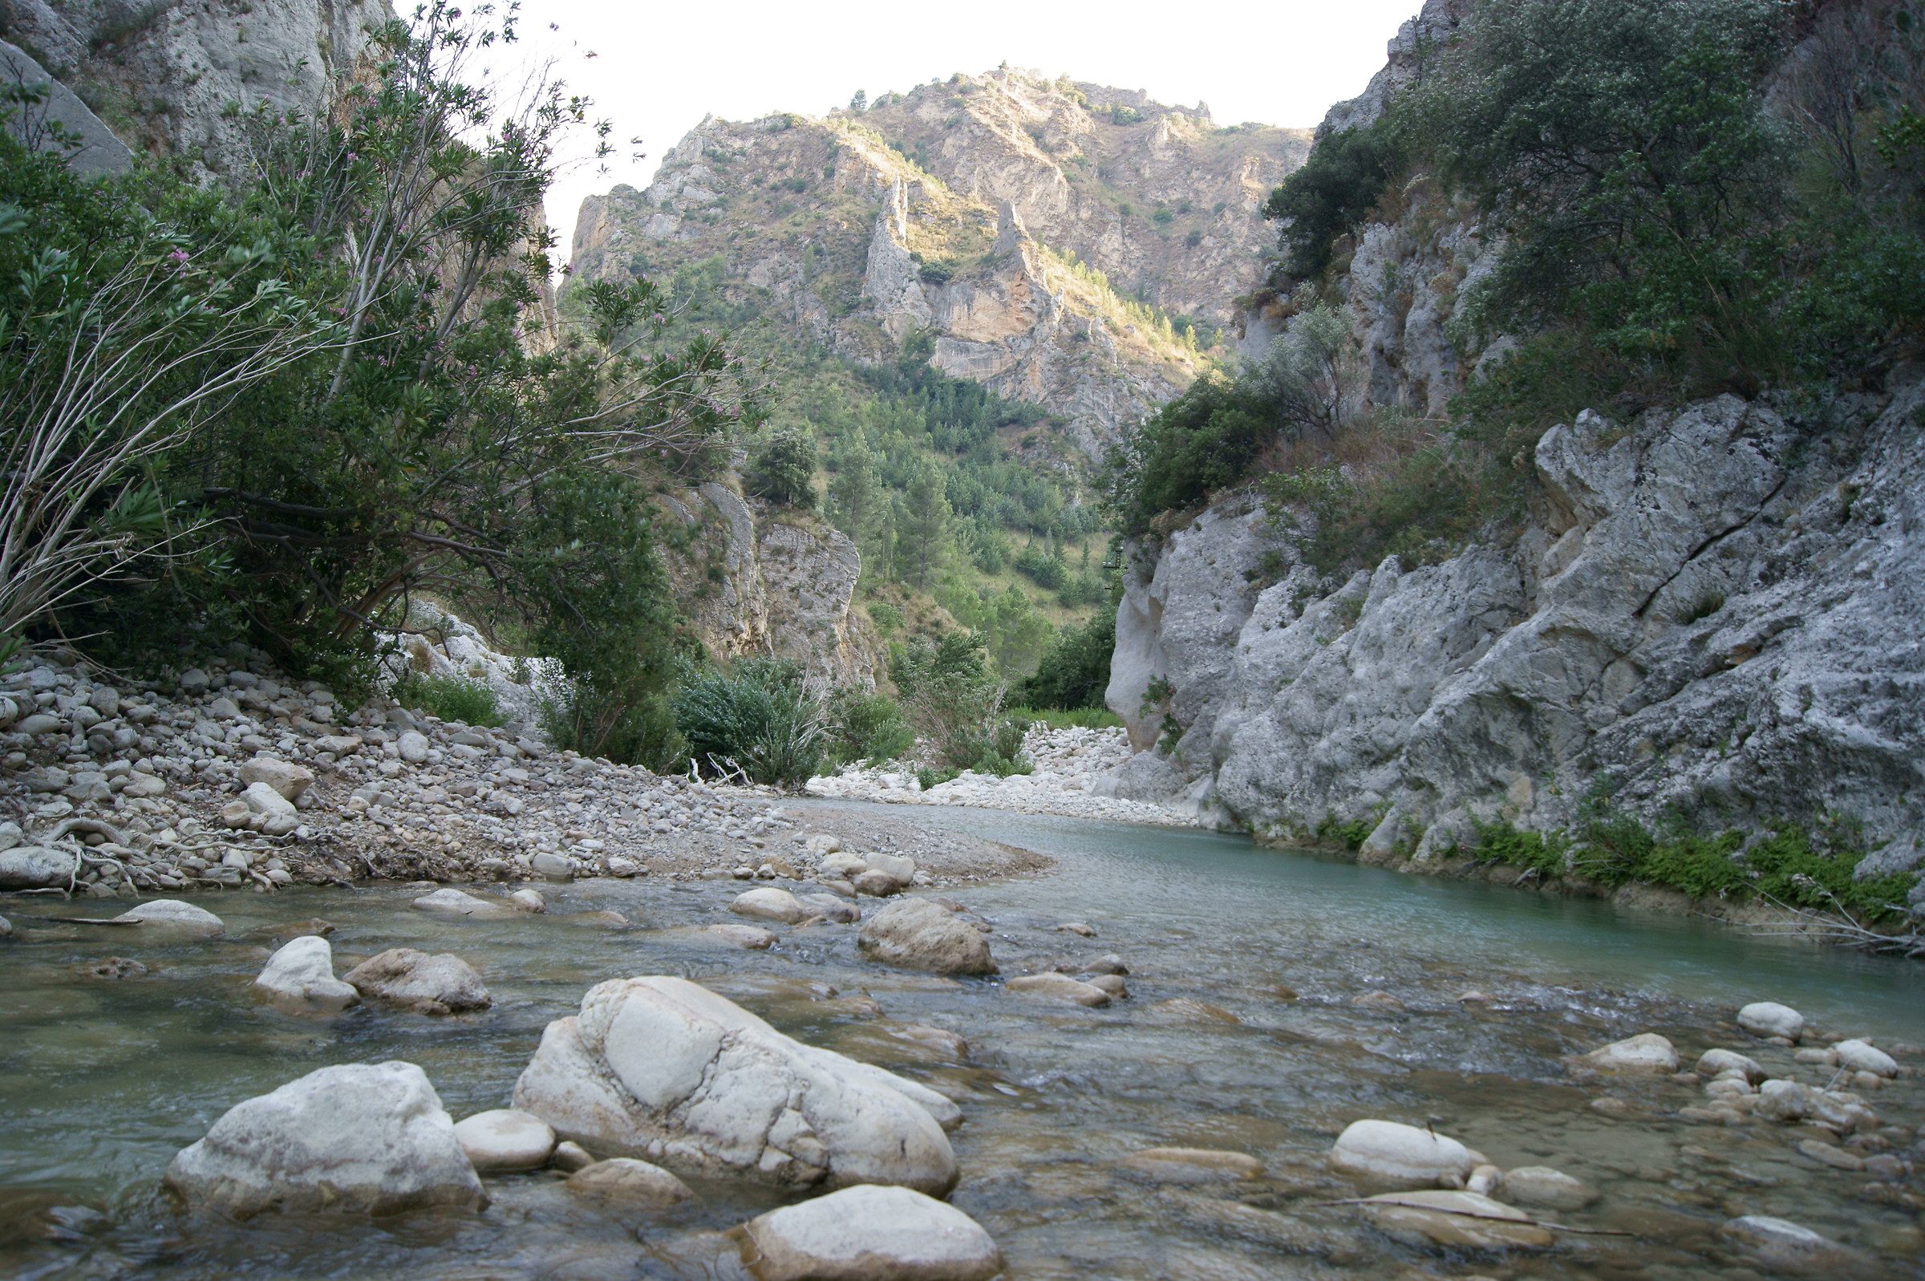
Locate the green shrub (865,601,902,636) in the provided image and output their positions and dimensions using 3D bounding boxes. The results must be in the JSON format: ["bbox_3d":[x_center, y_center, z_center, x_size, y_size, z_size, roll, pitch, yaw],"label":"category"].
[{"bbox_3d":[-2.981,-0.831,55.000,1.390,1.330,1.320,0,-2,0],"label":"green shrub"}]

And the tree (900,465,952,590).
[{"bbox_3d":[-2.171,-6.643,85.000,3.090,7.130,3.090,0,-2,0],"label":"tree"}]

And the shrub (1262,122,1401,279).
[{"bbox_3d":[6.896,-8.229,27.000,2.540,2.840,2.410,0,-2,0],"label":"shrub"}]

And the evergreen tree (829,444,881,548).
[{"bbox_3d":[-6.112,-7.946,82.000,2.980,6.220,2.980,0,-2,0],"label":"evergreen tree"}]

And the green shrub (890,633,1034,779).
[{"bbox_3d":[-0.012,0.995,23.000,2.140,2.230,1.930,0,-2,0],"label":"green shrub"}]

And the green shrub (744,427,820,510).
[{"bbox_3d":[-6.029,-5.752,48.000,2.430,2.670,2.310,0,-2,0],"label":"green shrub"}]

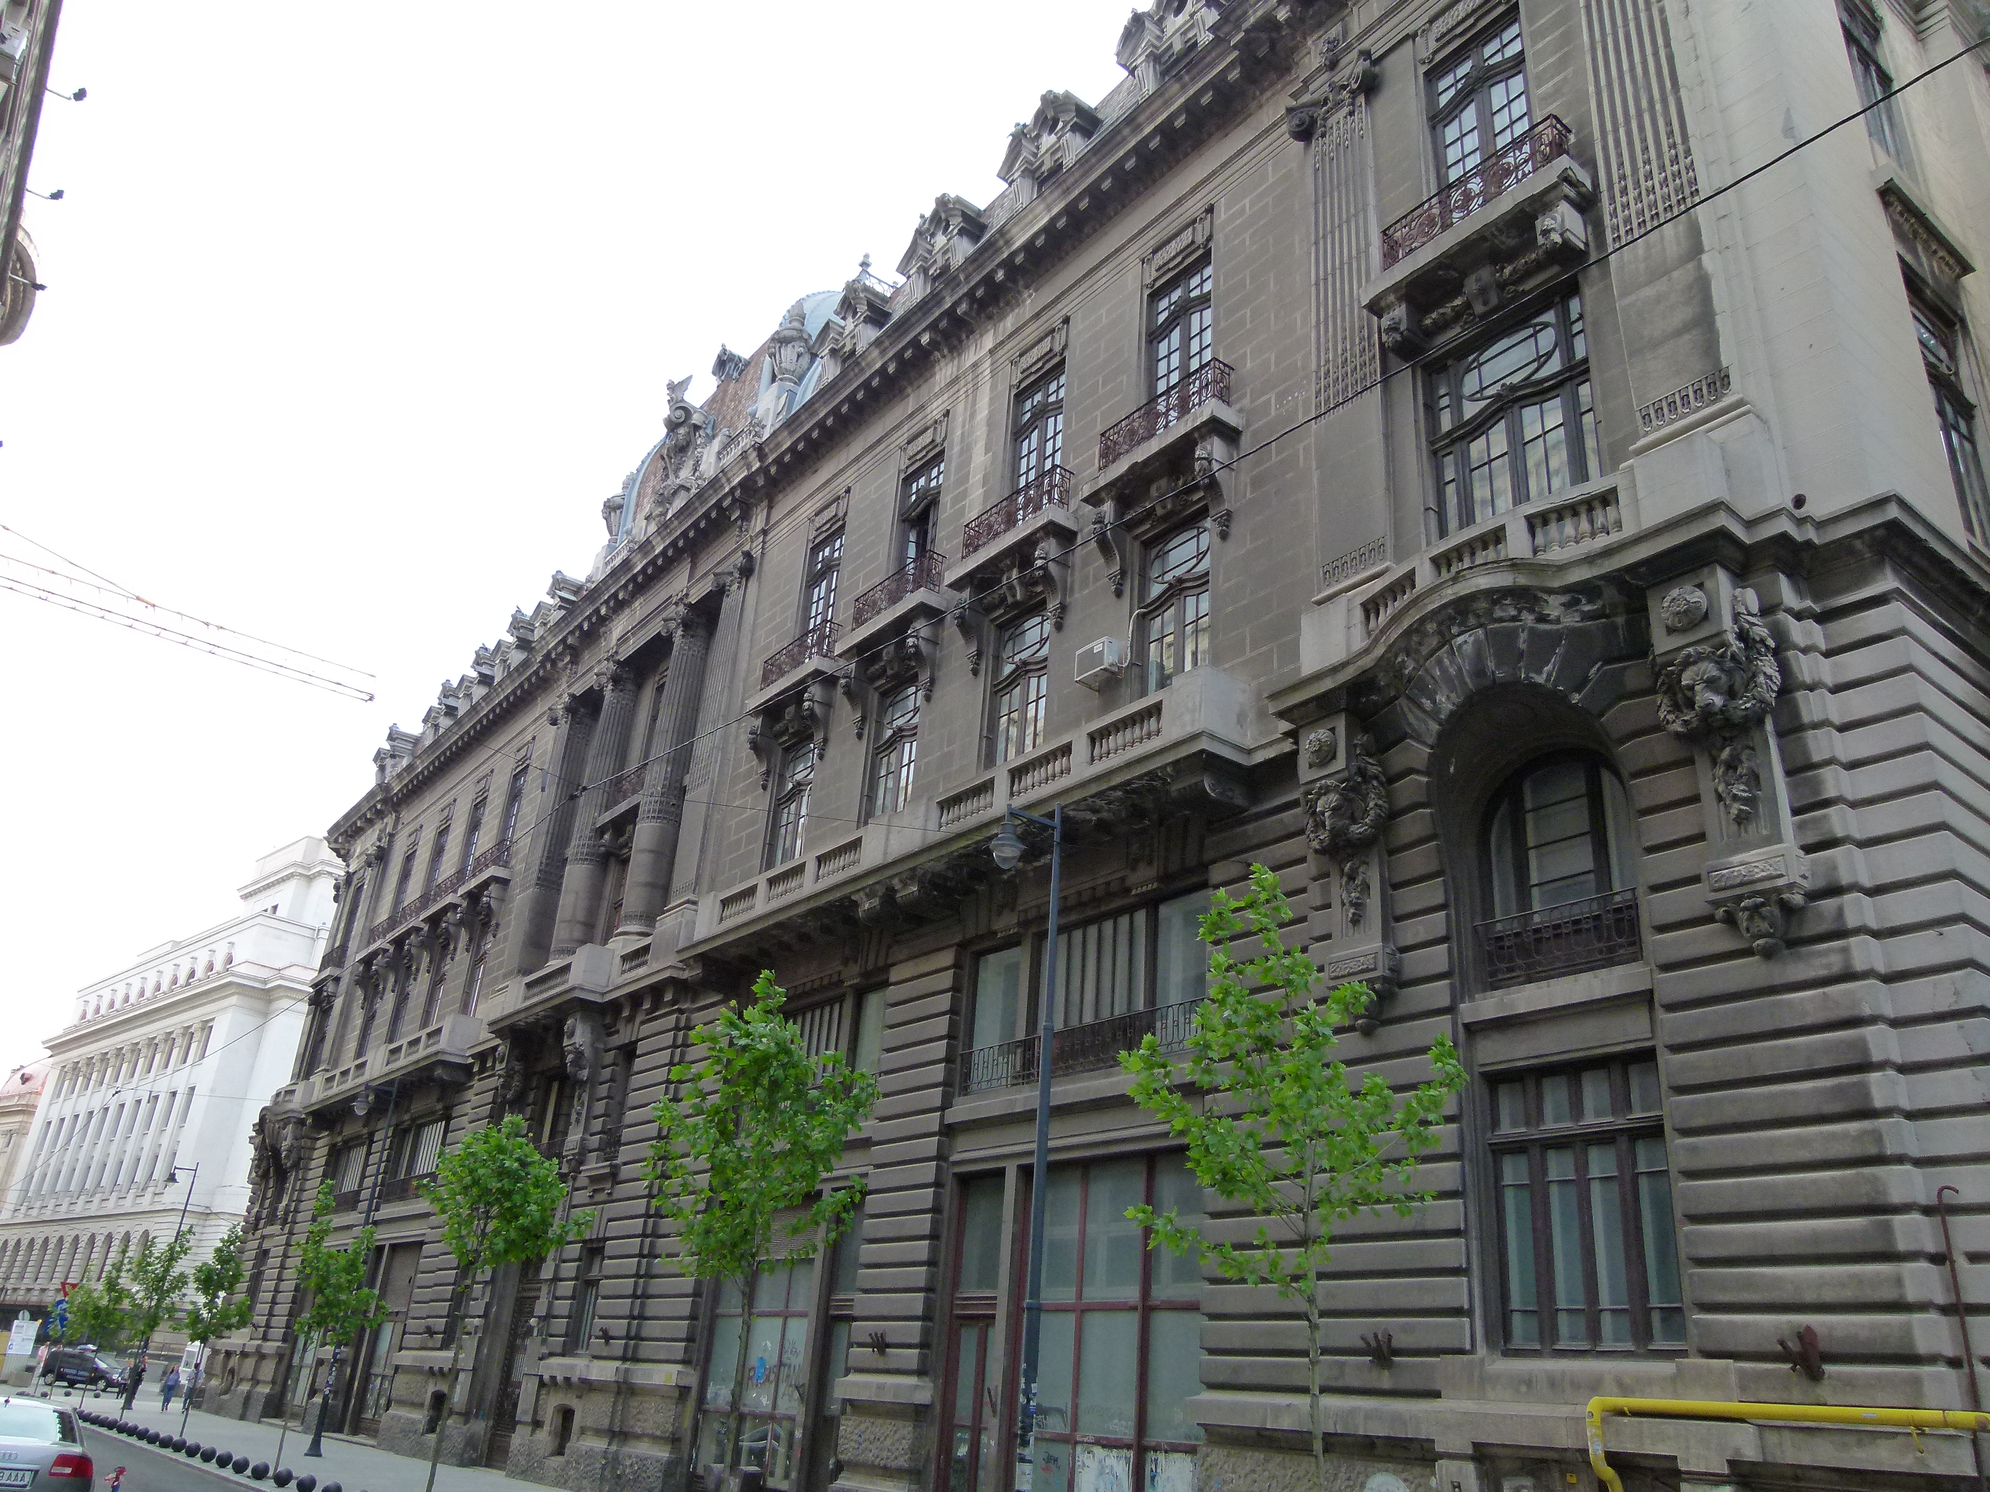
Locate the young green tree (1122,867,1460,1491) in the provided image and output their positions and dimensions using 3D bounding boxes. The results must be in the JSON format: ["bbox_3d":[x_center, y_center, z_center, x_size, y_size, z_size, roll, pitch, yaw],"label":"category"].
[{"bbox_3d":[2.187,3.790,10.594,2.600,6.400,2.650,4,-25,2],"label":"young green tree"}]

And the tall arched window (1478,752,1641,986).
[{"bbox_3d":[6.541,1.374,16.657,0.315,2.793,2.205,22,-30,-32],"label":"tall arched window"}]

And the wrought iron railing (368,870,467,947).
[{"bbox_3d":[-22.742,6.531,56.963,0.511,0.940,12.164,21,-30,-32],"label":"wrought iron railing"}]

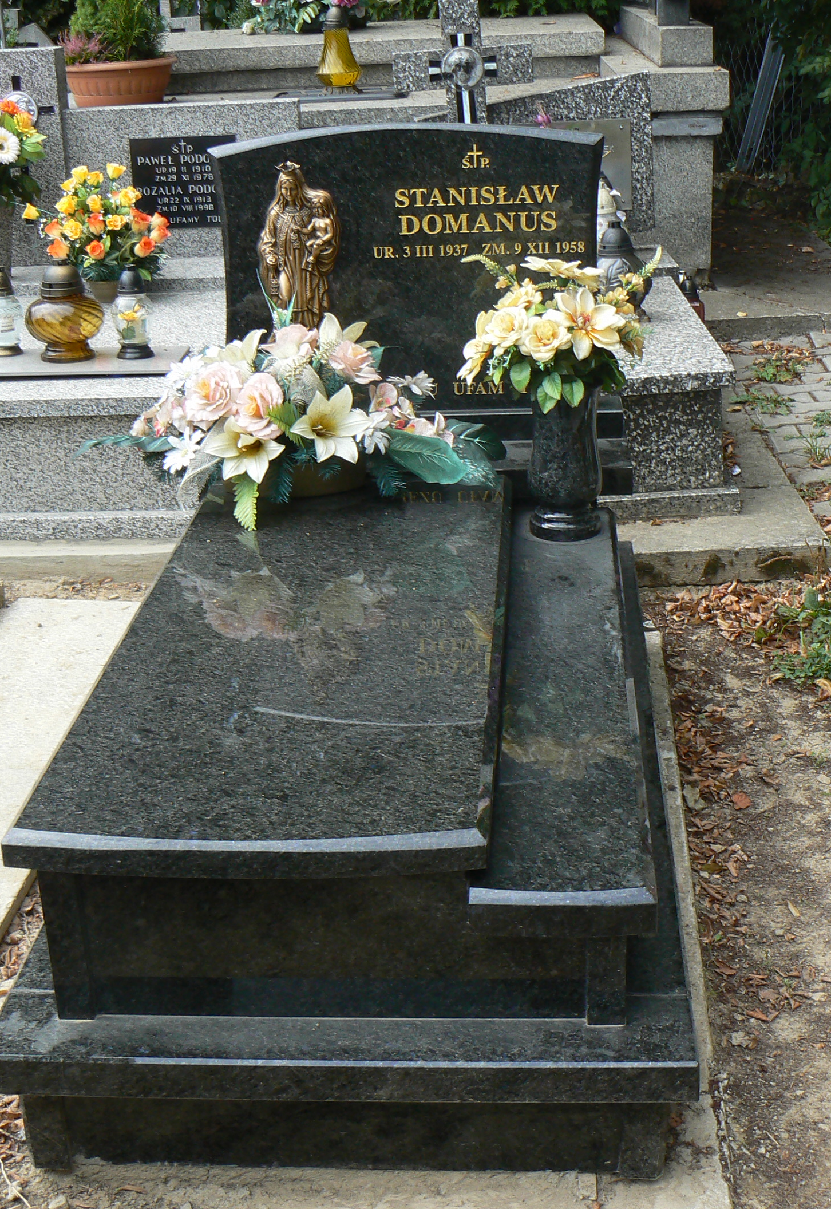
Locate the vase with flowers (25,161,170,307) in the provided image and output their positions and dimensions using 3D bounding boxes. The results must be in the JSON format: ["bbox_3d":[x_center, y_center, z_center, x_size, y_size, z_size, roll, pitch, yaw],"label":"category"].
[{"bbox_3d":[-1.079,-1.279,5.646,0.493,0.411,0.397,-2,22,2],"label":"vase with flowers"}]

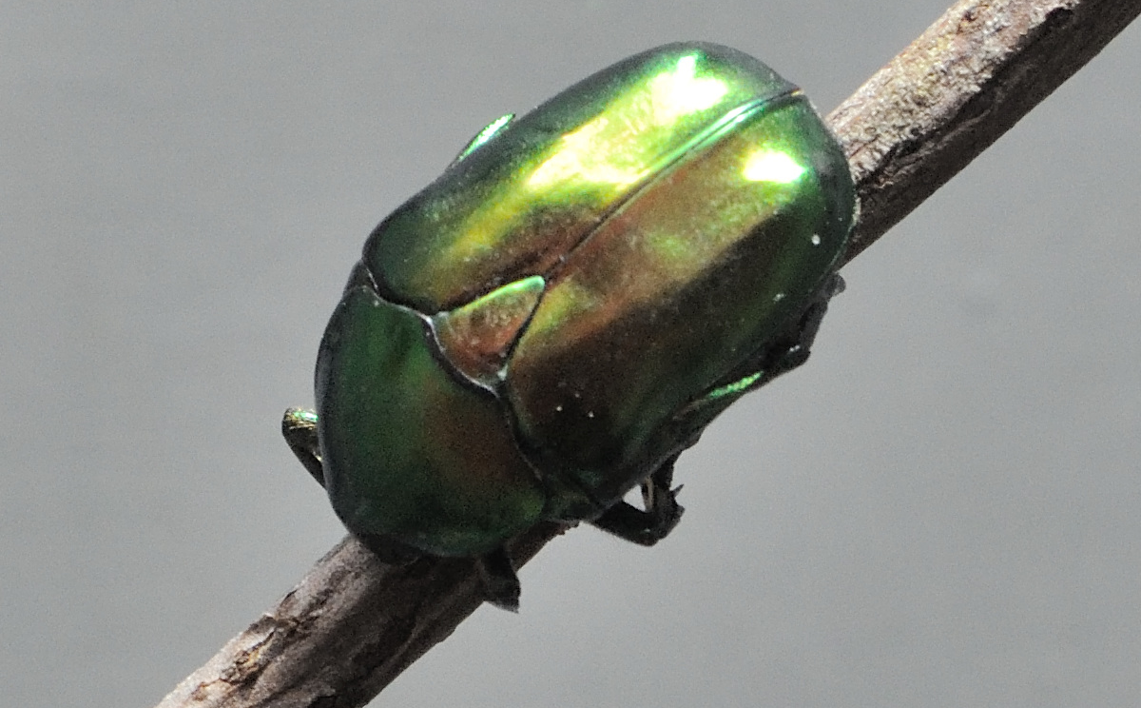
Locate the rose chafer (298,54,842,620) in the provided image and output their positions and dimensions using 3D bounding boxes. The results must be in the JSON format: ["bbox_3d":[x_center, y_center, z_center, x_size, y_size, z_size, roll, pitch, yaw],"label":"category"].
[{"bbox_3d":[0.000,-0.001,0.205,0.013,0.020,0.010,50,8,18],"label":"rose chafer"}]

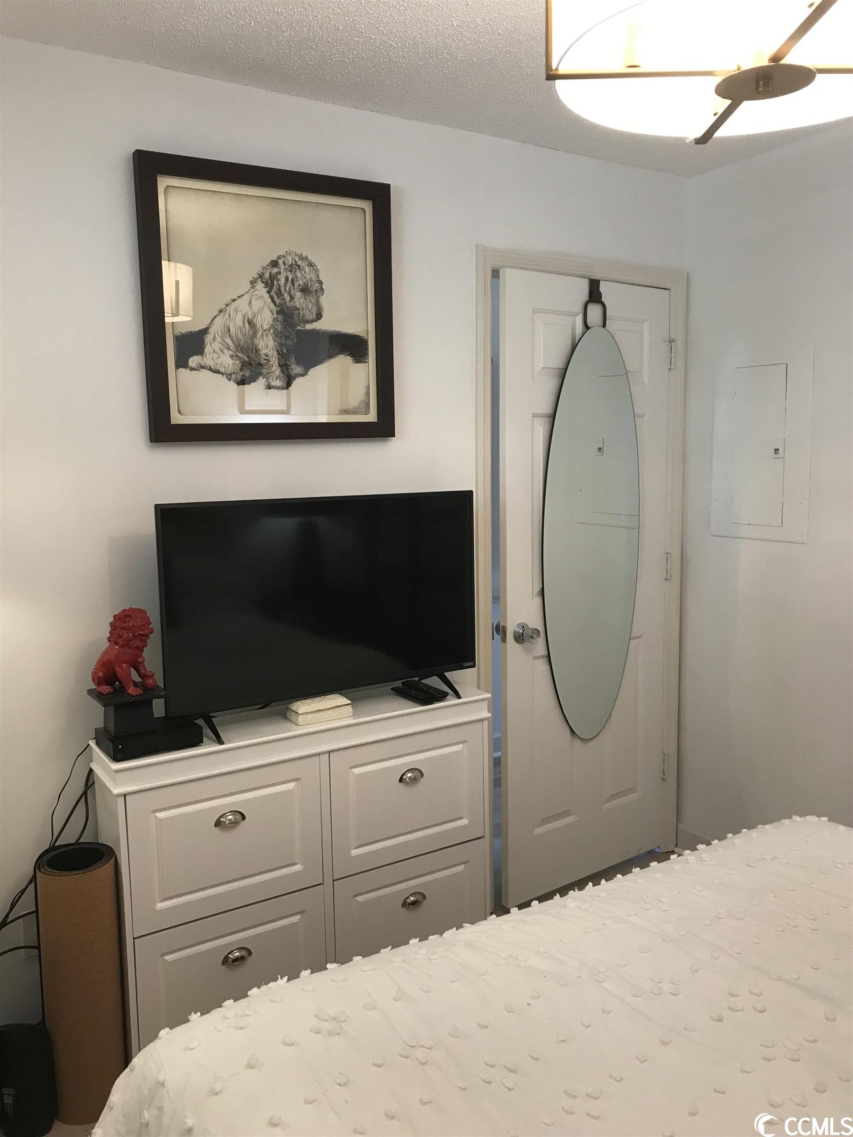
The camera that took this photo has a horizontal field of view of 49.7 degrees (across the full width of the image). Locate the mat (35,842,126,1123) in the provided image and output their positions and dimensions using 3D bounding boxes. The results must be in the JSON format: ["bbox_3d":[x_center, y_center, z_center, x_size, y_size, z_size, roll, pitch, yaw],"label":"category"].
[{"bbox_3d":[-0.803,0.969,2.163,0.177,0.603,0.177,-6,9,-32],"label":"mat"}]

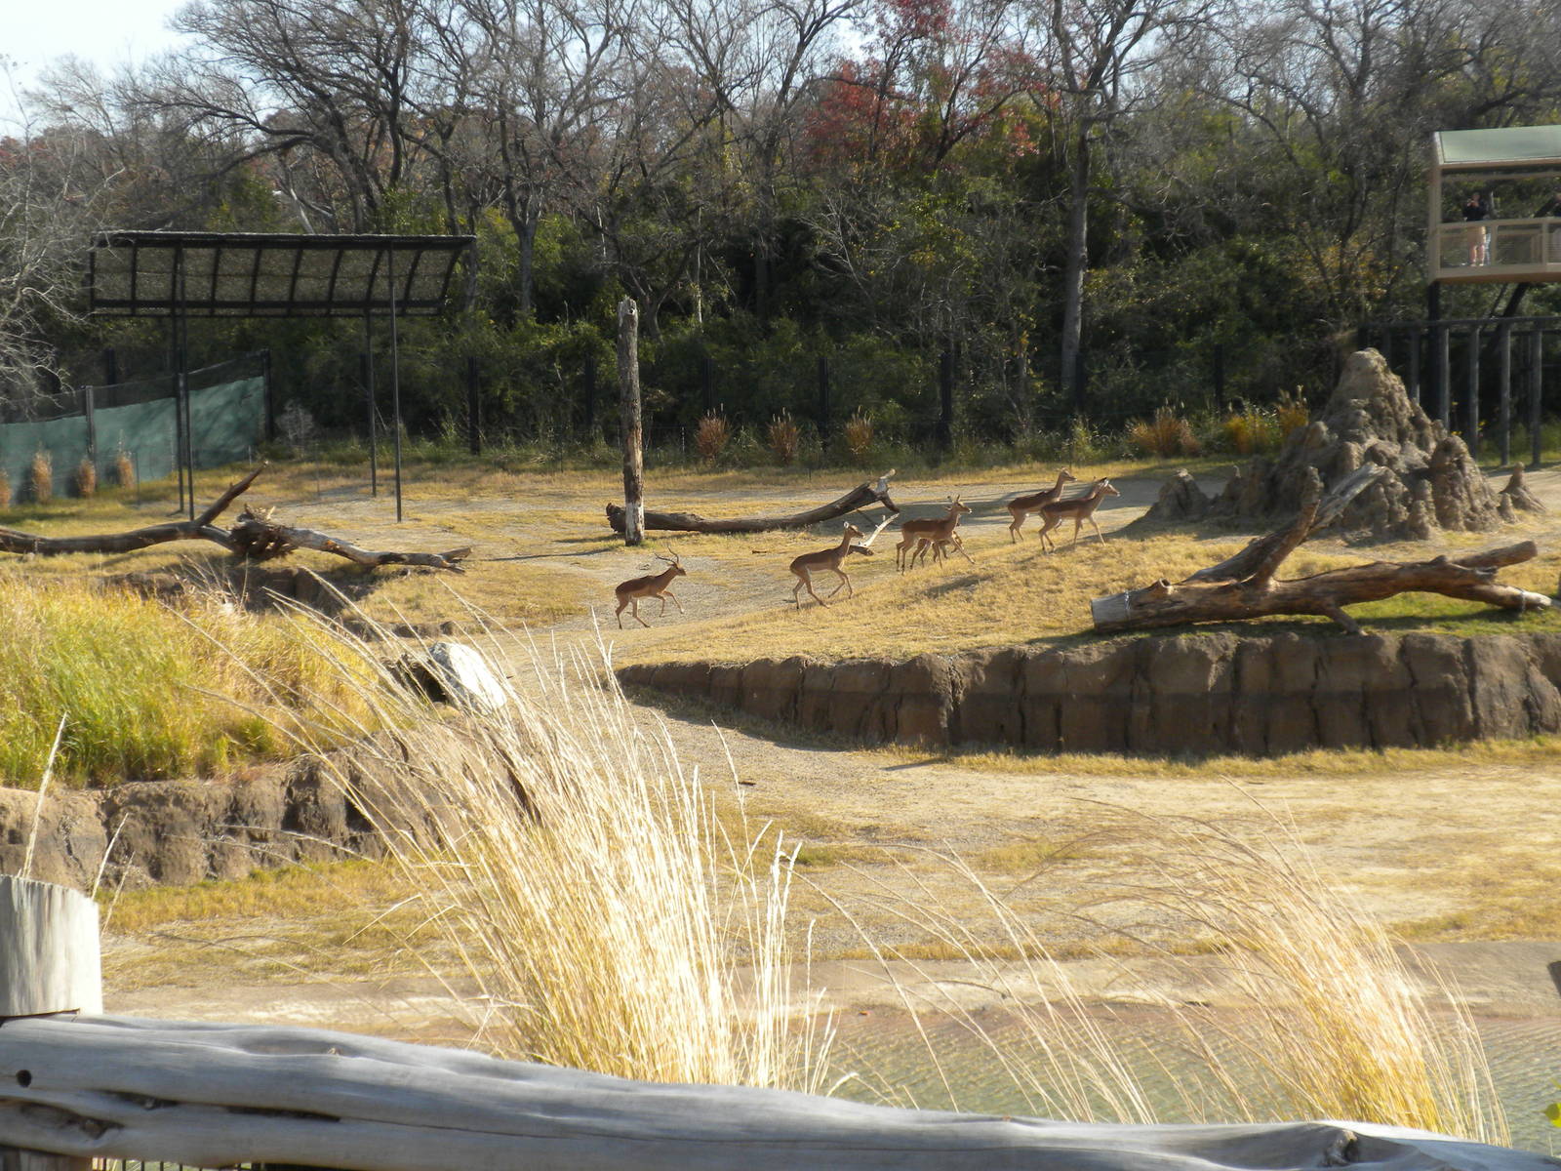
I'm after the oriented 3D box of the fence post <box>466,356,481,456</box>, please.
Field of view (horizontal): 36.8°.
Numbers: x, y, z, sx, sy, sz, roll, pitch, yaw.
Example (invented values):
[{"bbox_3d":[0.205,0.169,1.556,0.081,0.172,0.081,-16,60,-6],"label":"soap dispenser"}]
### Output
[{"bbox_3d":[-7.717,-4.509,59.115,0.220,2.500,0.220,-1,5,0],"label":"fence post"}]

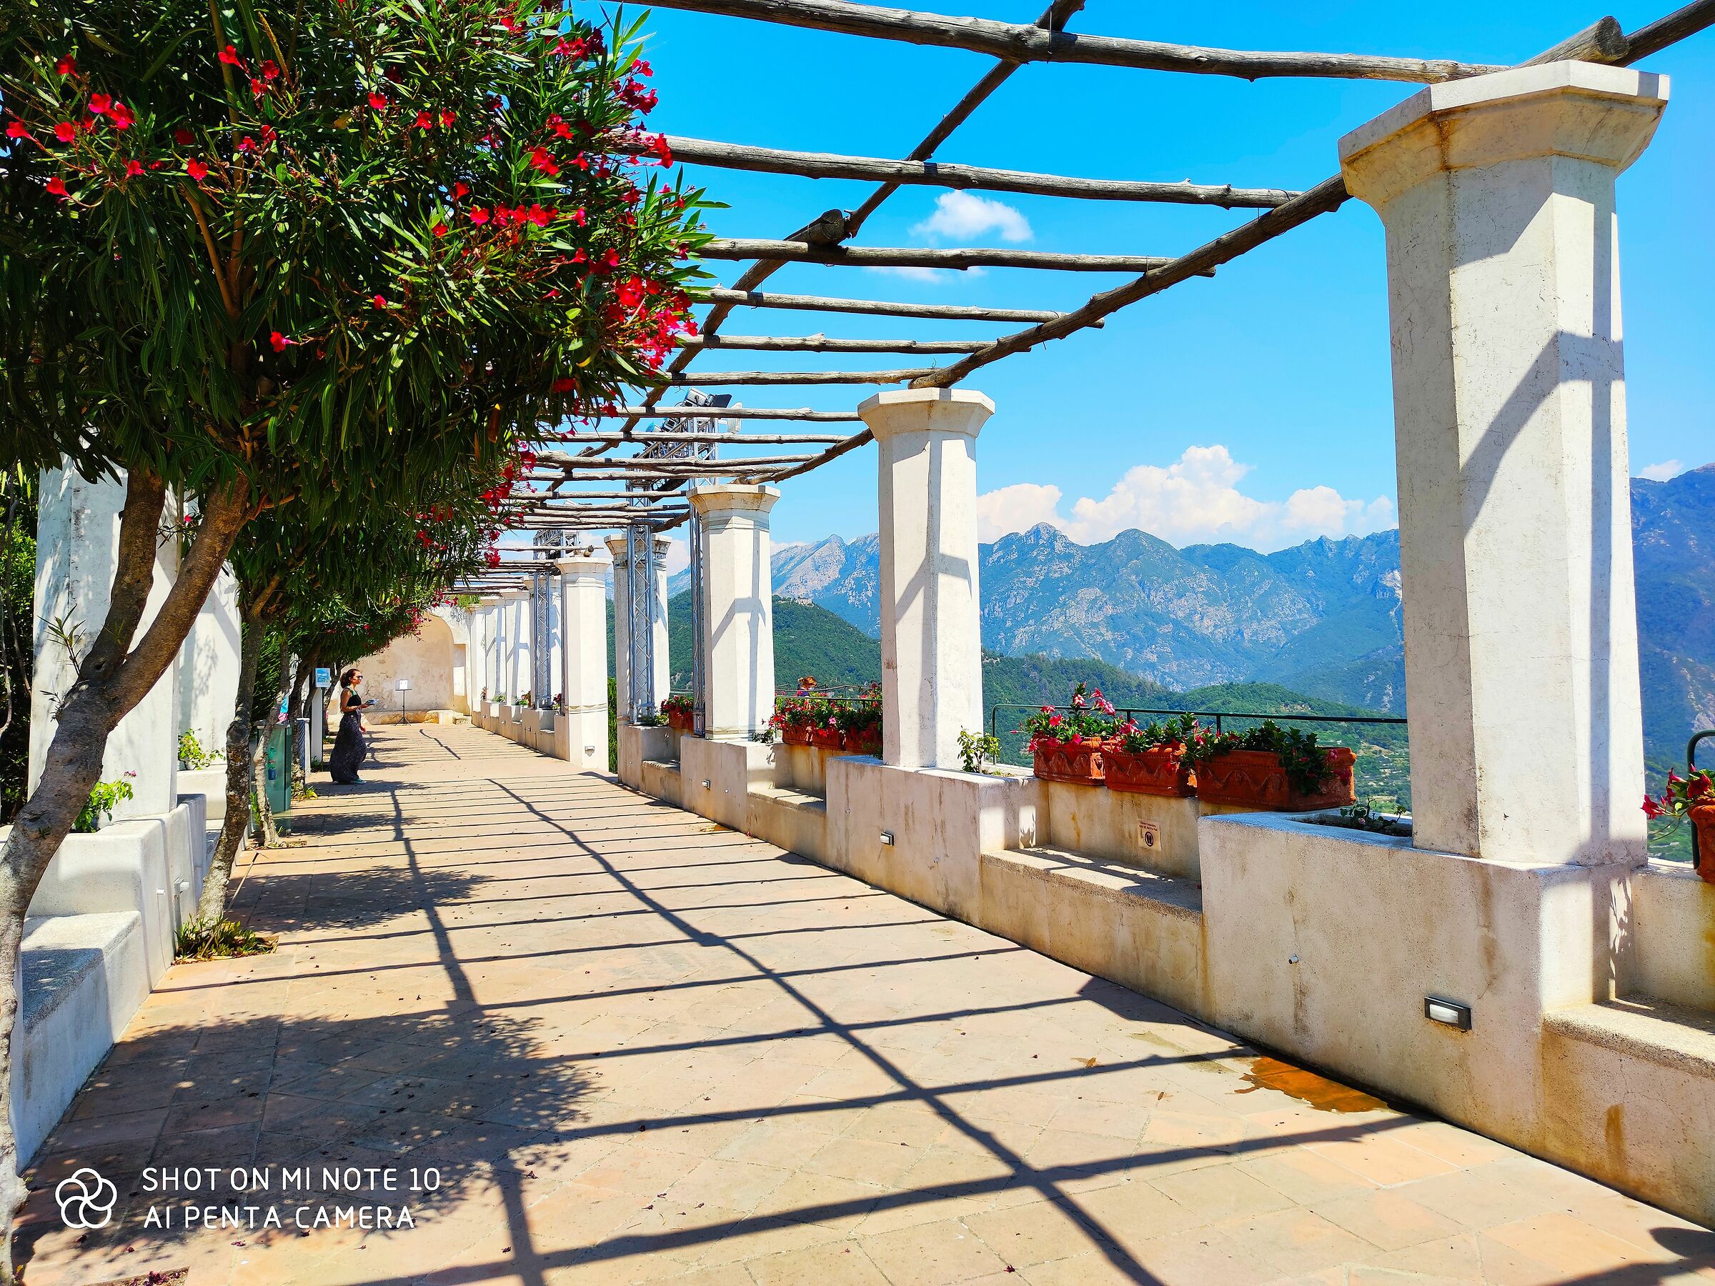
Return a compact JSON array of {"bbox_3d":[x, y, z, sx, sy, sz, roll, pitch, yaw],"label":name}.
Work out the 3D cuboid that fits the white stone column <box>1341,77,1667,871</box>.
[{"bbox_3d":[2.129,-0.522,3.942,0.914,2.373,0.914,-1,-2,-22],"label":"white stone column"}]

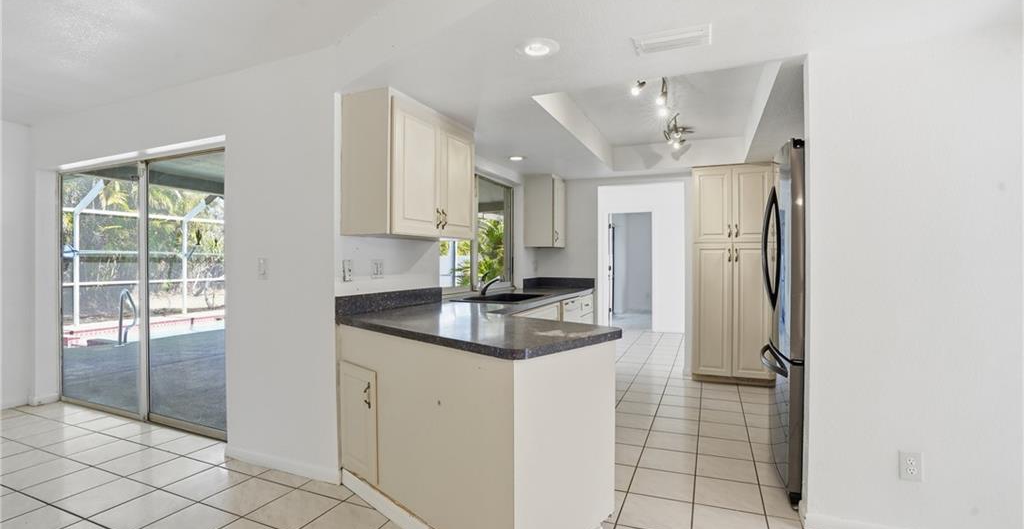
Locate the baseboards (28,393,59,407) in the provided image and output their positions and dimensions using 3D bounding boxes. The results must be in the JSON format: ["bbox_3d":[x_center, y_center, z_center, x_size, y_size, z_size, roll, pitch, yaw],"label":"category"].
[{"bbox_3d":[-4.008,1.168,3.906,0.025,0.079,0.189,0,0,23],"label":"baseboards"}]

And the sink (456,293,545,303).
[{"bbox_3d":[-0.059,0.377,3.764,0.546,0.198,0.803,0,0,23],"label":"sink"}]

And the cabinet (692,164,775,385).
[{"bbox_3d":[2.231,0.106,4.620,0.730,2.164,0.347,0,0,23],"label":"cabinet"}]

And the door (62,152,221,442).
[{"bbox_3d":[-2.819,0.199,3.508,2.401,2.009,0.089,0,0,23],"label":"door"}]

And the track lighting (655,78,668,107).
[{"bbox_3d":[0.934,-1.072,2.834,0.089,0.154,0.119,0,0,23],"label":"track lighting"}]

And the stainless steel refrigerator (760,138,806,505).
[{"bbox_3d":[1.840,0.292,2.477,0.828,1.796,0.903,0,0,23],"label":"stainless steel refrigerator"}]

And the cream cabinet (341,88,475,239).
[{"bbox_3d":[-0.601,-0.544,2.877,0.317,0.768,0.962,0,0,23],"label":"cream cabinet"}]

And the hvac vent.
[{"bbox_3d":[0.682,-0.947,1.934,0.306,0.025,0.179,0,0,23],"label":"hvac vent"}]

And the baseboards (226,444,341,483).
[{"bbox_3d":[-1.361,1.158,2.651,0.908,0.082,0.020,0,0,23],"label":"baseboards"}]

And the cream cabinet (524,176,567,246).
[{"bbox_3d":[0.387,-0.584,5.219,0.327,0.789,0.491,0,0,23],"label":"cream cabinet"}]

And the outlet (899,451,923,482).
[{"bbox_3d":[1.660,0.845,1.888,0.072,0.119,0.012,0,0,23],"label":"outlet"}]

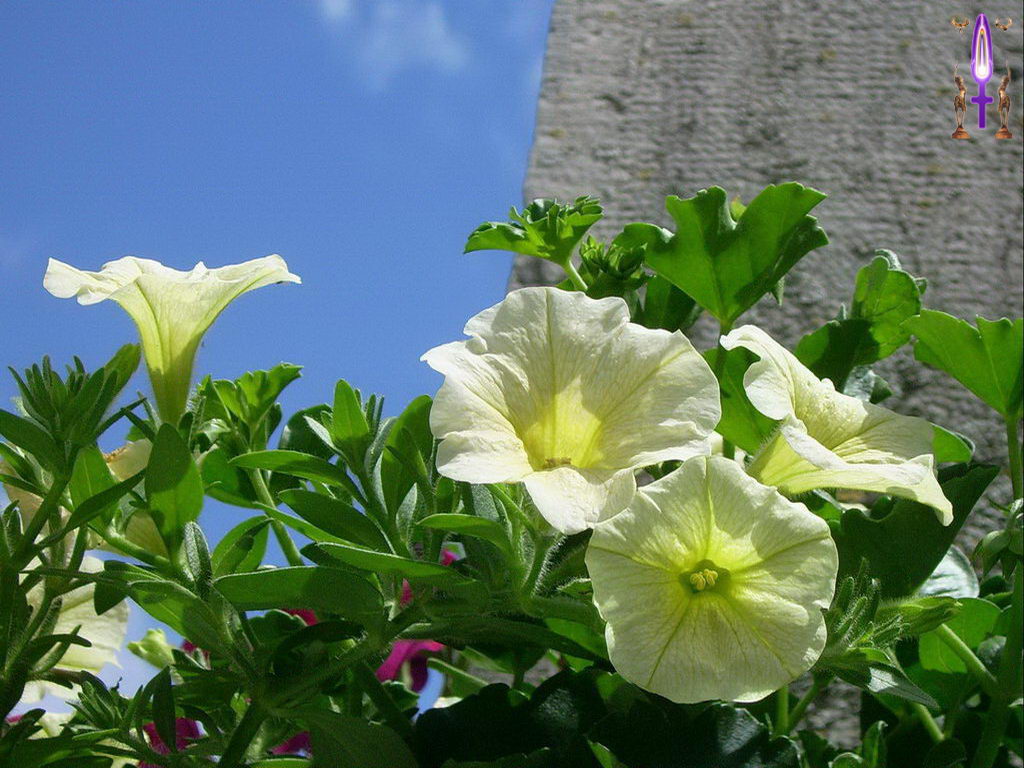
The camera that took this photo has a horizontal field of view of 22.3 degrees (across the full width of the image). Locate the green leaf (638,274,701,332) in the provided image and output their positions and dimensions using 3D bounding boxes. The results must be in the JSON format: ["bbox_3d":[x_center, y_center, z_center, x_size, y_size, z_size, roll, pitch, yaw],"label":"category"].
[{"bbox_3d":[0.044,-0.022,0.725,0.016,0.019,0.007,-8,-6,-1],"label":"green leaf"}]

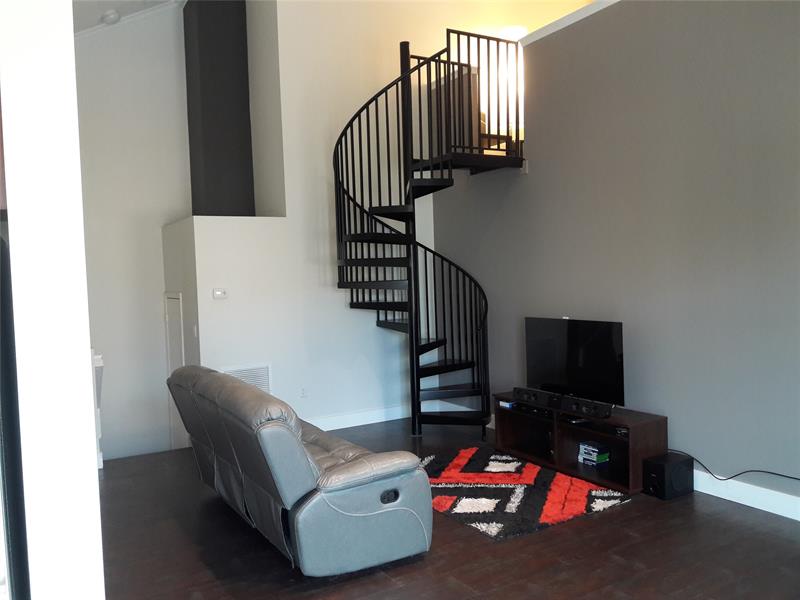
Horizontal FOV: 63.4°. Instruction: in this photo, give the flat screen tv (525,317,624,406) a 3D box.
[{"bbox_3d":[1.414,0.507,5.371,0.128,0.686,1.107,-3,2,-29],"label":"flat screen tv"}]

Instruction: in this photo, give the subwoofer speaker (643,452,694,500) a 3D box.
[{"bbox_3d":[1.916,1.249,4.598,0.330,0.240,0.173,-3,2,-29],"label":"subwoofer speaker"}]

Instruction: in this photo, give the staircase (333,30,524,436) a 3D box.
[{"bbox_3d":[0.134,-0.585,6.411,1.485,3.904,1.592,-3,2,-29],"label":"staircase"}]

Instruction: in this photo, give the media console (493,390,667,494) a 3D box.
[{"bbox_3d":[1.431,1.117,5.353,0.426,0.486,1.549,-3,2,-29],"label":"media console"}]

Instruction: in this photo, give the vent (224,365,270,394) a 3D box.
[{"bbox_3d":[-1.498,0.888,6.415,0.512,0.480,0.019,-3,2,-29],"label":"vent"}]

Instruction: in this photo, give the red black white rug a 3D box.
[{"bbox_3d":[0.672,1.386,4.947,1.232,0.032,1.779,-3,2,-29],"label":"red black white rug"}]

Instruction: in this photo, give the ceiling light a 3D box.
[{"bbox_3d":[-3.132,-3.058,7.000,0.200,0.120,0.200,-34,17,-25],"label":"ceiling light"}]

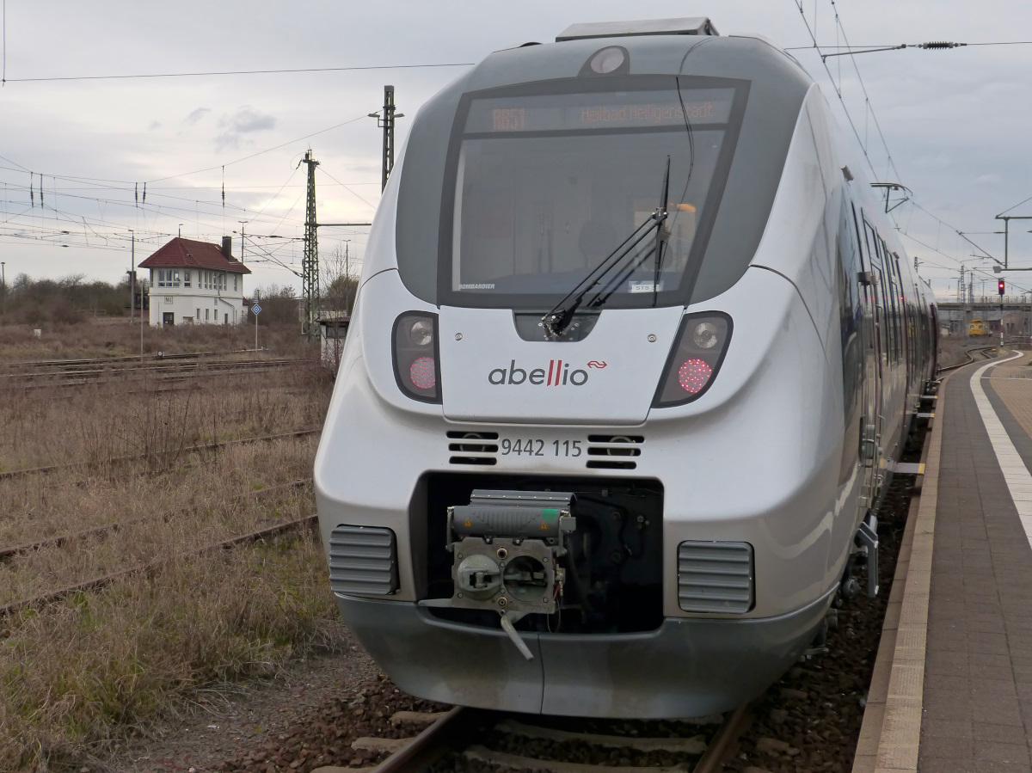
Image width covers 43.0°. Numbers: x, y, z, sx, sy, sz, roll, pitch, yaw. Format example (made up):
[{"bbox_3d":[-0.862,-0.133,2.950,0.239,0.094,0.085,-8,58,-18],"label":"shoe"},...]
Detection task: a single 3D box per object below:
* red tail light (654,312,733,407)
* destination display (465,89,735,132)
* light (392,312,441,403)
[{"bbox_3d":[0.851,-0.125,6.292,0.340,0.480,0.220,1,3,17],"label":"red tail light"},{"bbox_3d":[0.457,-1.530,7.325,1.500,0.250,0.160,1,3,17],"label":"destination display"},{"bbox_3d":[-0.496,-0.147,6.711,0.340,0.480,0.220,1,3,17],"label":"light"}]

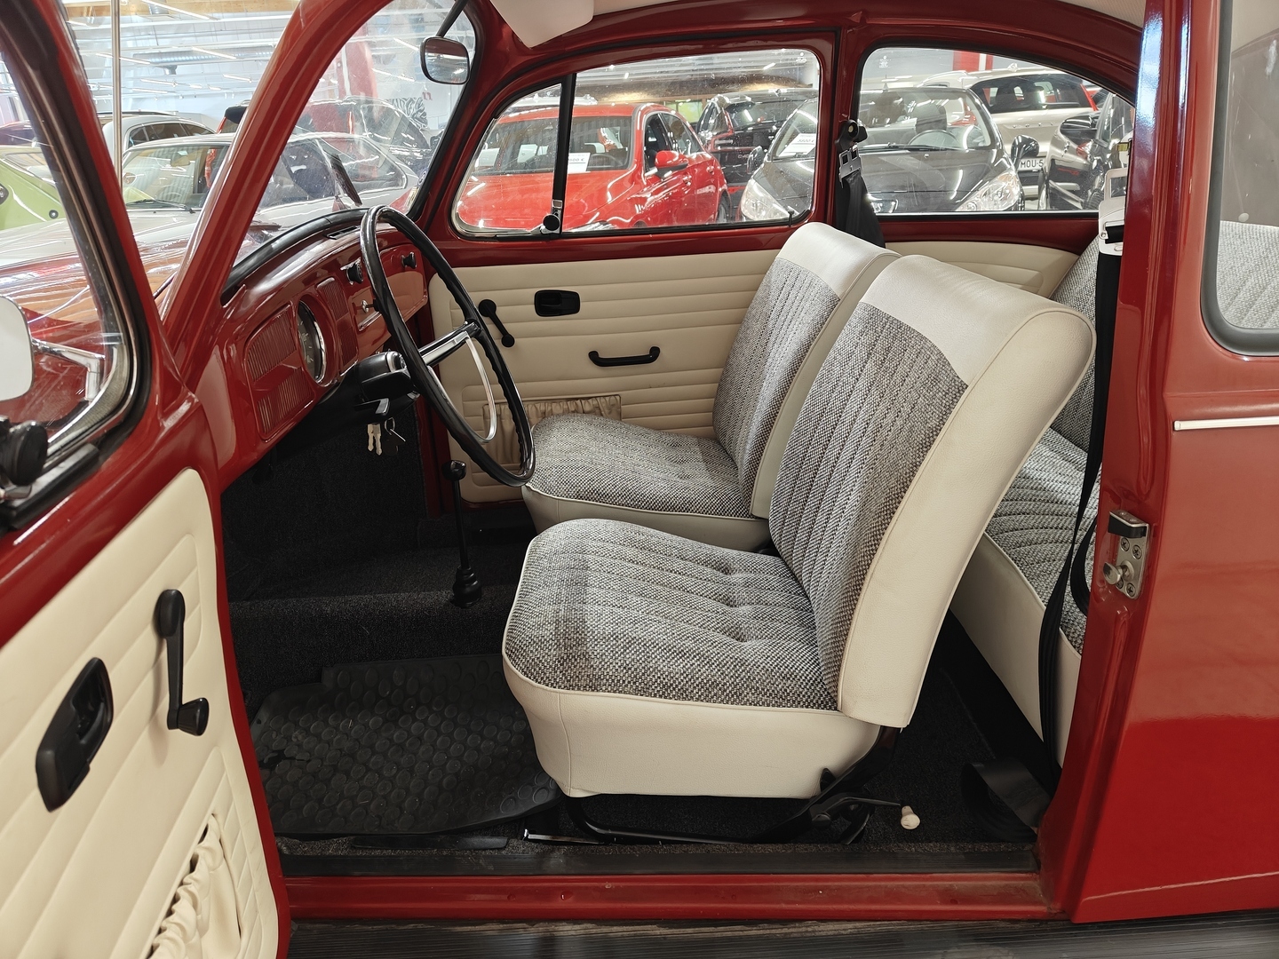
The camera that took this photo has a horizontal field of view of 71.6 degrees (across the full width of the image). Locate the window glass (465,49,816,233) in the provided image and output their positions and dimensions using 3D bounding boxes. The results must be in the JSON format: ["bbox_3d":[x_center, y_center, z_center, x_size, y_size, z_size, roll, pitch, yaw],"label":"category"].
[{"bbox_3d":[-0.013,-0.729,1.948,0.820,0.360,0.020,-3,33,0],"label":"window glass"}]

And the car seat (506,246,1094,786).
[{"bbox_3d":[0.158,0.039,1.288,0.710,0.655,0.525,-2,21,2],"label":"car seat"}]

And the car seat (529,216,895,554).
[{"bbox_3d":[0.112,-0.180,1.857,0.700,0.655,0.525,-2,21,2],"label":"car seat"}]

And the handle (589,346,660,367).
[{"bbox_3d":[-0.035,-0.288,2.083,0.168,0.036,0.045,-3,21,0],"label":"handle"}]

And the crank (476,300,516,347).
[{"bbox_3d":[-0.333,-0.359,2.046,0.040,0.122,0.050,-31,19,10],"label":"crank"}]

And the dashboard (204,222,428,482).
[{"bbox_3d":[-0.510,-0.295,1.456,0.185,0.245,1.130,-2,21,2],"label":"dashboard"}]

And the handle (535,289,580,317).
[{"bbox_3d":[-0.190,-0.407,2.047,0.106,0.064,0.025,-3,21,0],"label":"handle"}]

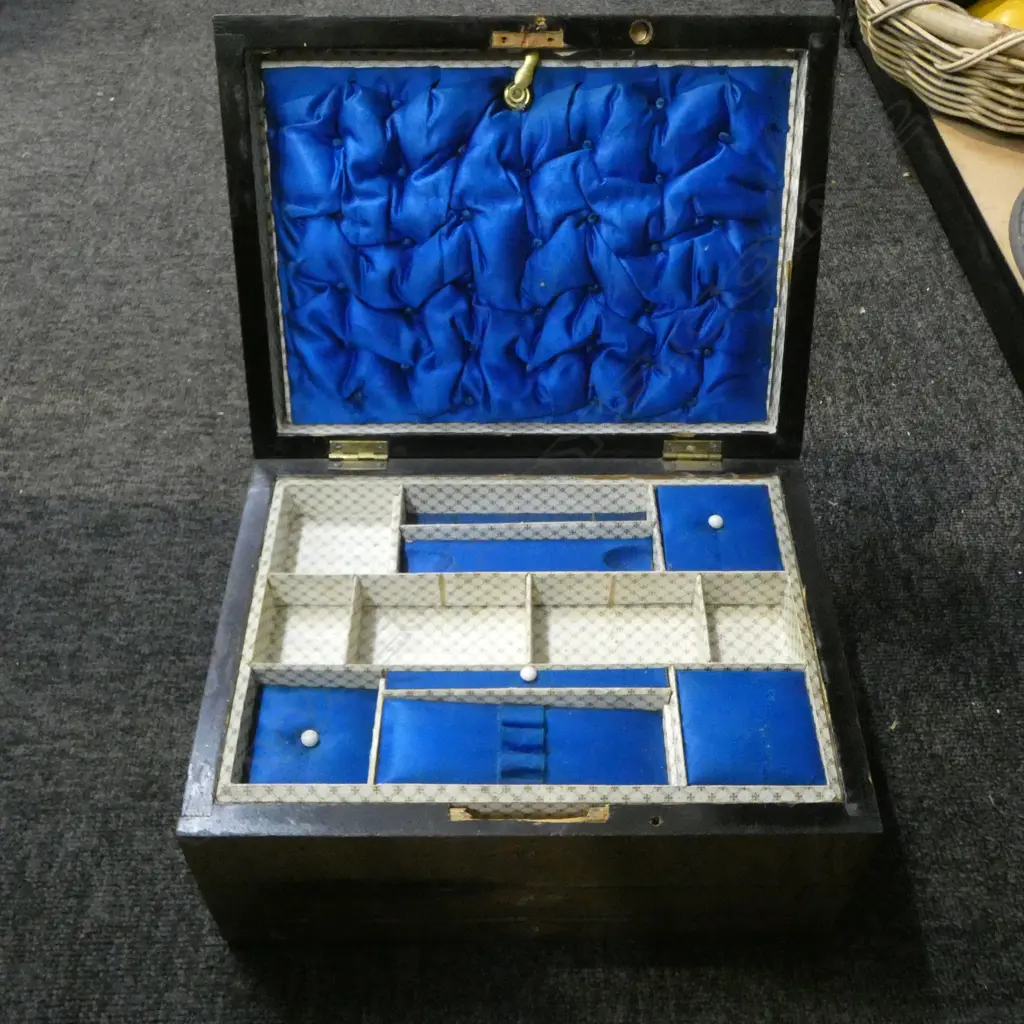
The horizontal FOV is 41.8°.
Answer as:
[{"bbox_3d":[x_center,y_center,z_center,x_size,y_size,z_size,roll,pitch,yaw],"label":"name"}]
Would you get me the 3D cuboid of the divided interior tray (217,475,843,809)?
[{"bbox_3d":[0.008,0.067,0.665,0.272,0.036,0.196,0,48,0],"label":"divided interior tray"}]

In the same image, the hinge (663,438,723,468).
[{"bbox_3d":[0.098,-0.030,0.721,0.032,0.015,0.009,0,28,0],"label":"hinge"}]

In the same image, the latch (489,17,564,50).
[{"bbox_3d":[0.008,-0.230,0.645,0.035,0.014,0.004,0,22,0],"label":"latch"}]

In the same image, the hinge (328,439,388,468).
[{"bbox_3d":[-0.083,-0.030,0.721,0.032,0.015,0.008,0,28,0],"label":"hinge"}]

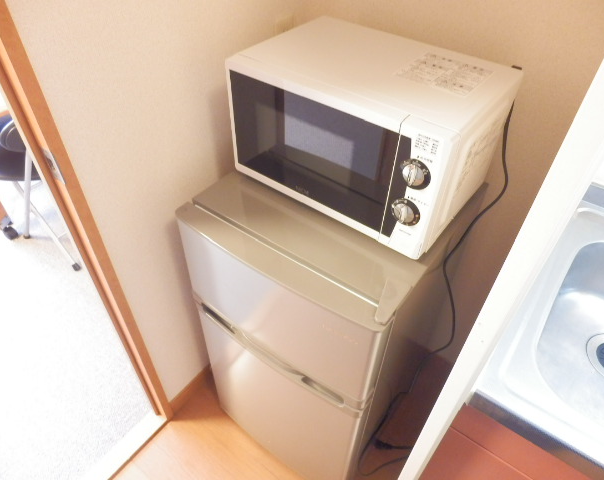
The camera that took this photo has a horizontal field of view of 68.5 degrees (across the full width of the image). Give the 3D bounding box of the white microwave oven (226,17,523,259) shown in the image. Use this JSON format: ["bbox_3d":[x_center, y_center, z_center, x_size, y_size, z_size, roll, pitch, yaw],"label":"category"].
[{"bbox_3d":[0.131,-0.231,0.901,0.450,0.255,0.325,28,48,26],"label":"white microwave oven"}]

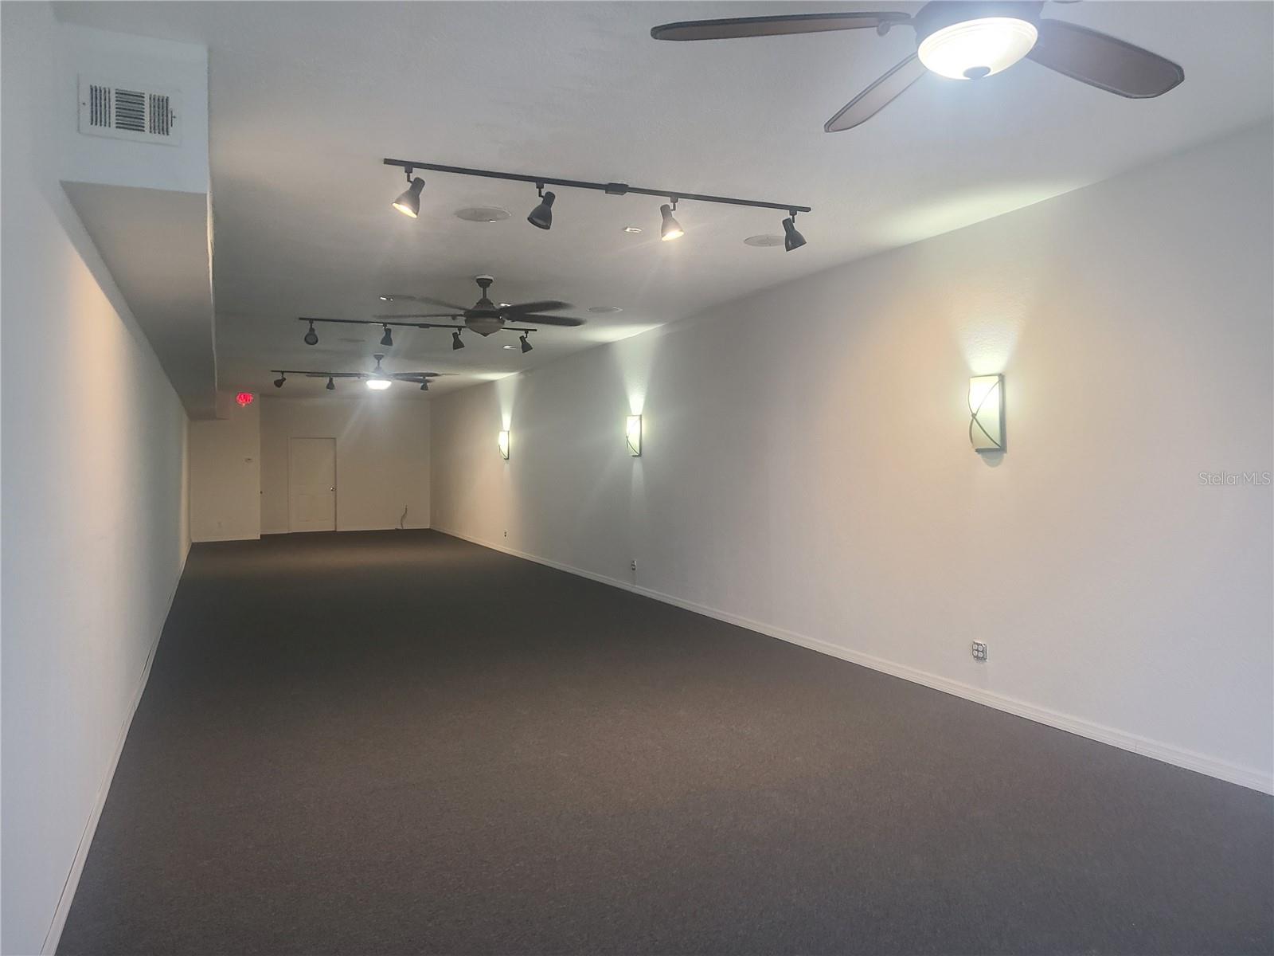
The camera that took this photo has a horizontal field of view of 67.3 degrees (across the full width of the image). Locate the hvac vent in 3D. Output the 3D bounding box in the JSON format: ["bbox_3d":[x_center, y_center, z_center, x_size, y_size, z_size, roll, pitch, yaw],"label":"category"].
[{"bbox_3d":[-1.724,-1.248,3.250,0.300,0.195,0.025,-1,1,-24],"label":"hvac vent"}]

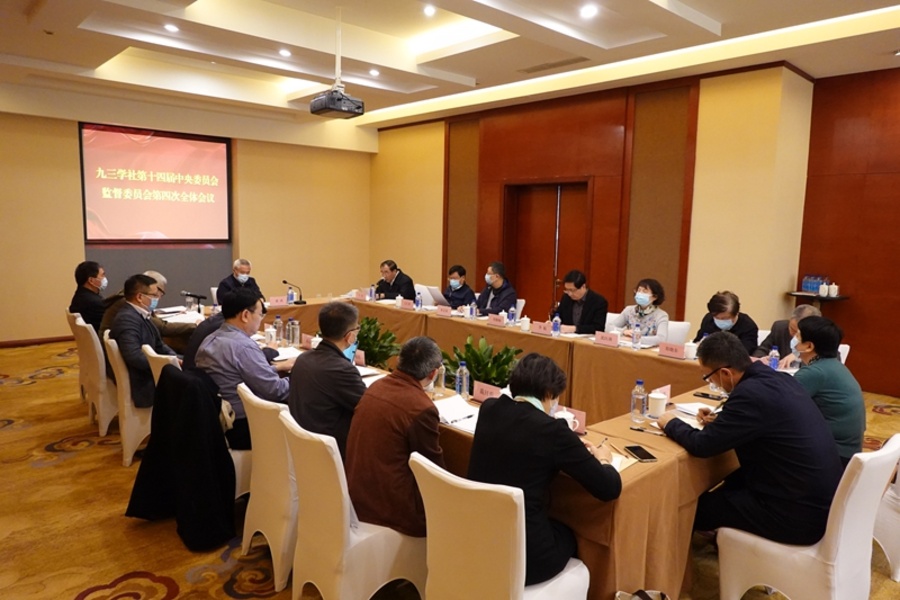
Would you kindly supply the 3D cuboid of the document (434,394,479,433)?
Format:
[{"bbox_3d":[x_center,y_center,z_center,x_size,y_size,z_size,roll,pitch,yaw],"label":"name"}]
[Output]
[{"bbox_3d":[0.062,0.522,2.945,0.310,0.030,0.380,-5,9,-43],"label":"document"}]

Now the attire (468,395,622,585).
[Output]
[{"bbox_3d":[0.341,0.651,2.169,0.540,0.700,0.620,6,8,38],"label":"attire"}]

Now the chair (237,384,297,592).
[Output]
[{"bbox_3d":[-0.741,0.862,3.187,0.550,0.900,0.450,-5,9,-40],"label":"chair"}]

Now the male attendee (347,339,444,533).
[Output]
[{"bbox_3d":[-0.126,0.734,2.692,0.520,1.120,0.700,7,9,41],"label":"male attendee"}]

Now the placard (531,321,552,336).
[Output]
[{"bbox_3d":[0.801,0.246,5.437,0.055,0.100,0.210,-6,10,-43],"label":"placard"}]

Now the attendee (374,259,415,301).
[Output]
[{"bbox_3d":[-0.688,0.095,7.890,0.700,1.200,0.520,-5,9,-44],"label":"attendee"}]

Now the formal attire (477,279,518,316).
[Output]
[{"bbox_3d":[0.488,0.085,6.664,0.520,0.620,0.520,-5,9,-44],"label":"formal attire"}]

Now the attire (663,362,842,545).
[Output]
[{"bbox_3d":[1.226,0.617,2.590,0.540,0.700,0.780,-5,9,-44],"label":"attire"}]

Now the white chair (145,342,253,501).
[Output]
[{"bbox_3d":[-1.498,0.733,3.889,0.580,0.880,0.470,-5,9,-42],"label":"white chair"}]

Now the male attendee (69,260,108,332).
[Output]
[{"bbox_3d":[-2.960,0.305,5.489,0.700,1.250,0.530,-5,9,-43],"label":"male attendee"}]

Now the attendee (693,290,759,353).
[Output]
[{"bbox_3d":[2.004,0.540,4.677,0.500,1.200,0.620,8,10,44],"label":"attendee"}]

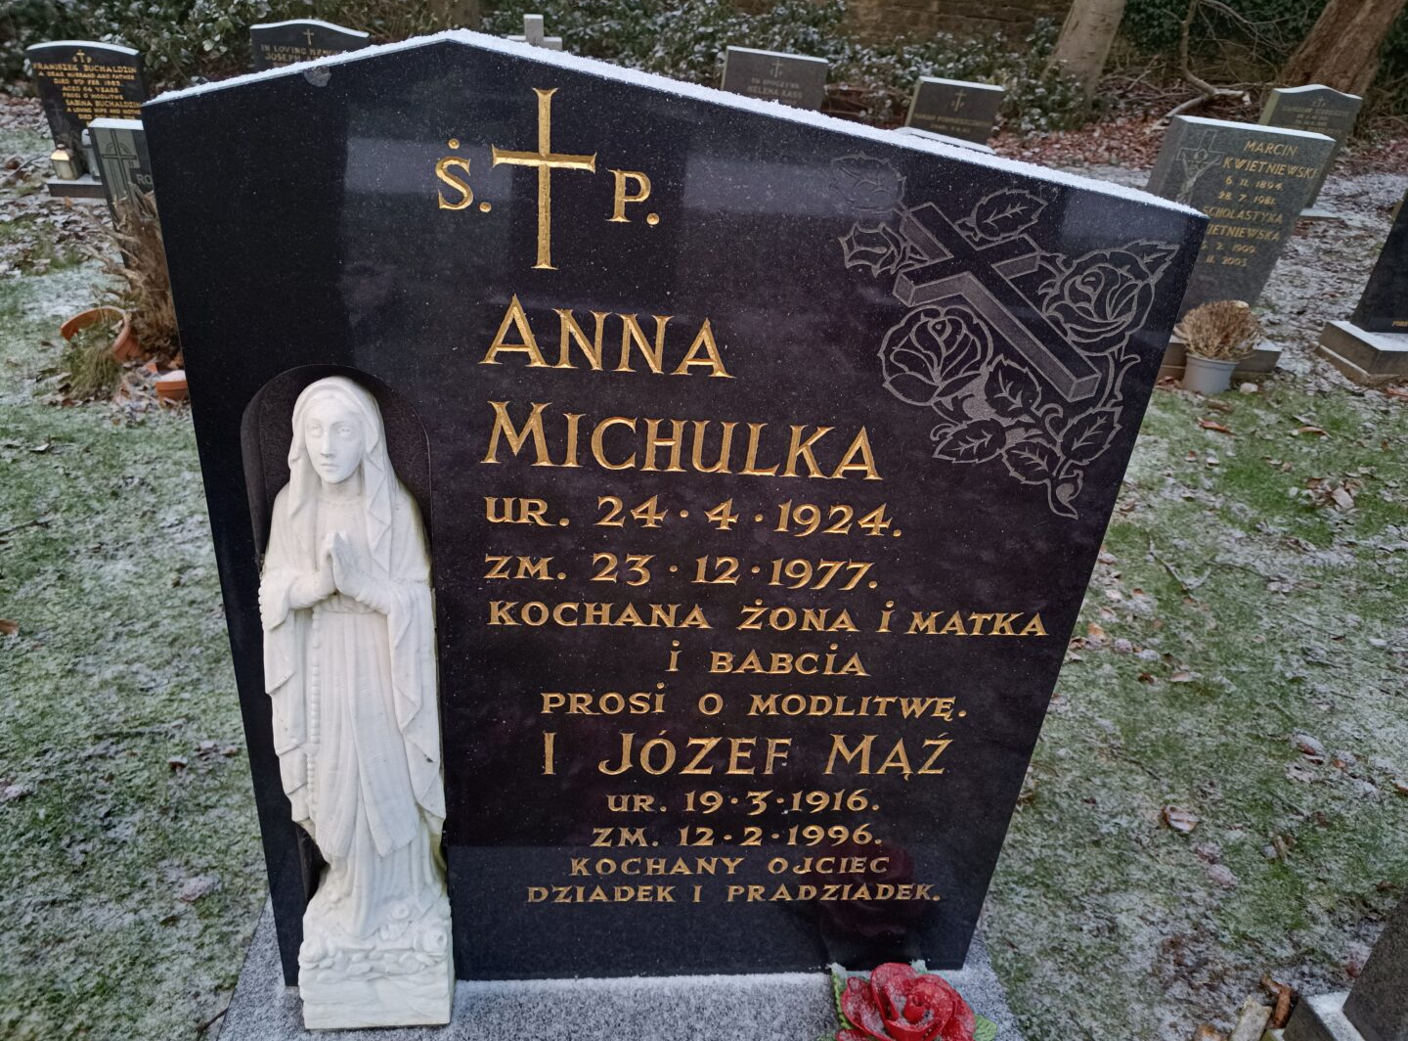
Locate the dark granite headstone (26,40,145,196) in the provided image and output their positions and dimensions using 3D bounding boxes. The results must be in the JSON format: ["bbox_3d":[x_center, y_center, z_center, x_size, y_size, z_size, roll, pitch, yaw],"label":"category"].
[{"bbox_3d":[-3.300,-2.190,5.357,0.622,0.758,0.260,-2,35,-11],"label":"dark granite headstone"}]

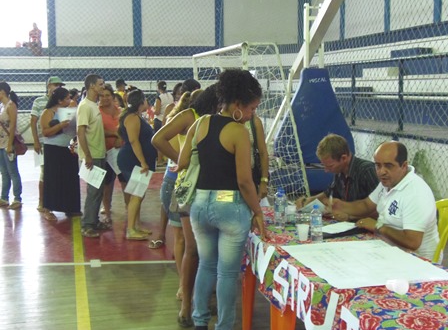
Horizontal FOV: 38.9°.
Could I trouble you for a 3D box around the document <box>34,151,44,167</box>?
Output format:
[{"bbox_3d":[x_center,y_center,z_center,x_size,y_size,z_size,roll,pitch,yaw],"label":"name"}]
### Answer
[{"bbox_3d":[-2.313,-0.064,8.149,0.240,0.210,0.020,0,7,6],"label":"document"}]

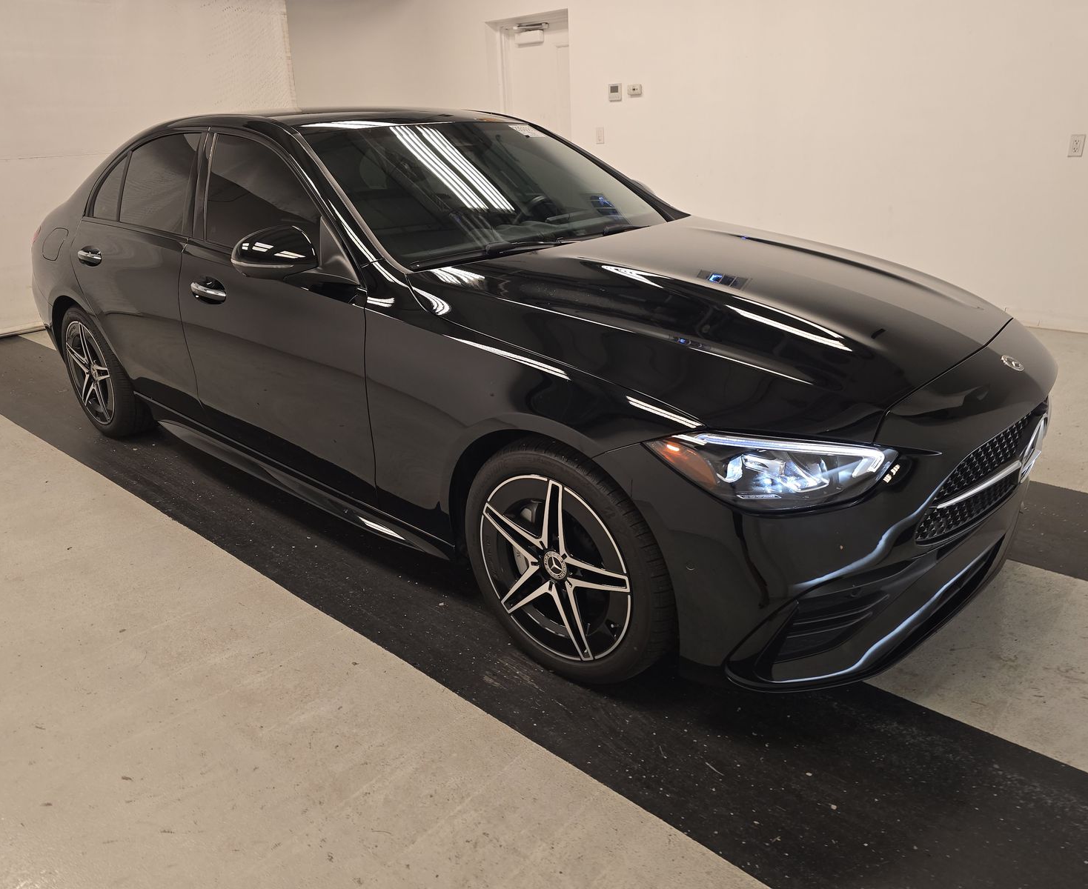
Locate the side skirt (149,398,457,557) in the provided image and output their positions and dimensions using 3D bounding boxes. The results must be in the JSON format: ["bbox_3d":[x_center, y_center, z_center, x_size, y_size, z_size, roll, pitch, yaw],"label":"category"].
[{"bbox_3d":[-1.006,0.075,2.901,2.060,0.155,0.110,17,28,38],"label":"side skirt"}]

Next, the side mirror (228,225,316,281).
[{"bbox_3d":[-0.799,-0.571,2.346,0.150,0.155,0.245,17,28,38],"label":"side mirror"}]

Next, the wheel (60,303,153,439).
[{"bbox_3d":[-2.074,-0.364,3.794,0.660,0.655,0.225,17,28,38],"label":"wheel"}]

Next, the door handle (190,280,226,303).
[{"bbox_3d":[-1.111,-0.521,2.670,0.235,0.070,0.060,17,28,38],"label":"door handle"}]

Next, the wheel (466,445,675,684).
[{"bbox_3d":[0.087,0.276,2.025,0.660,0.655,0.225,17,28,38],"label":"wheel"}]

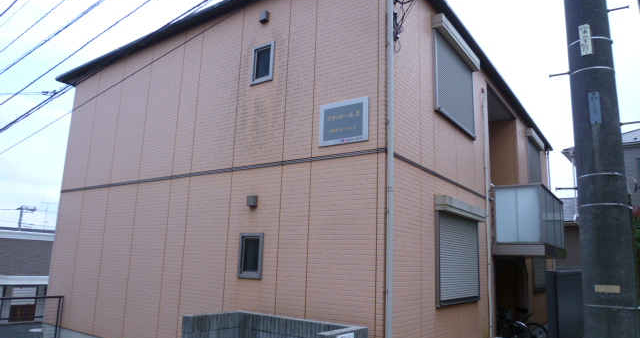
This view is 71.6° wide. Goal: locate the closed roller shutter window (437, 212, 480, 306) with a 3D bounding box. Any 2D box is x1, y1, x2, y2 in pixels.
[{"bbox_3d":[2.235,1.457,7.168,0.100,1.370,2.040,-6,-14,35],"label":"closed roller shutter window"}]

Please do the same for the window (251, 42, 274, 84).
[{"bbox_3d":[-0.900,-1.667,7.040,0.477,0.645,0.100,-6,-14,35],"label":"window"}]

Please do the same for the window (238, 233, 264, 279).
[{"bbox_3d":[-0.996,1.266,6.442,0.480,0.654,0.100,-6,-14,35],"label":"window"}]

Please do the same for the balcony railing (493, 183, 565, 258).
[{"bbox_3d":[4.658,1.256,9.787,0.960,1.355,2.940,-6,-14,35],"label":"balcony railing"}]

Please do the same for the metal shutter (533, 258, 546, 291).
[{"bbox_3d":[6.213,2.718,12.569,0.080,1.390,1.950,-6,-14,35],"label":"metal shutter"}]

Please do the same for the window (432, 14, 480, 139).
[{"bbox_3d":[2.425,-1.493,7.796,0.220,1.570,2.150,-6,-14,35],"label":"window"}]

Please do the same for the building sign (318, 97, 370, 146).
[{"bbox_3d":[0.304,-0.616,5.879,0.773,0.590,0.040,-6,-14,35],"label":"building sign"}]

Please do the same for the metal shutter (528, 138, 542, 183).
[{"bbox_3d":[6.416,-0.119,13.319,0.100,1.340,2.050,-6,-14,35],"label":"metal shutter"}]

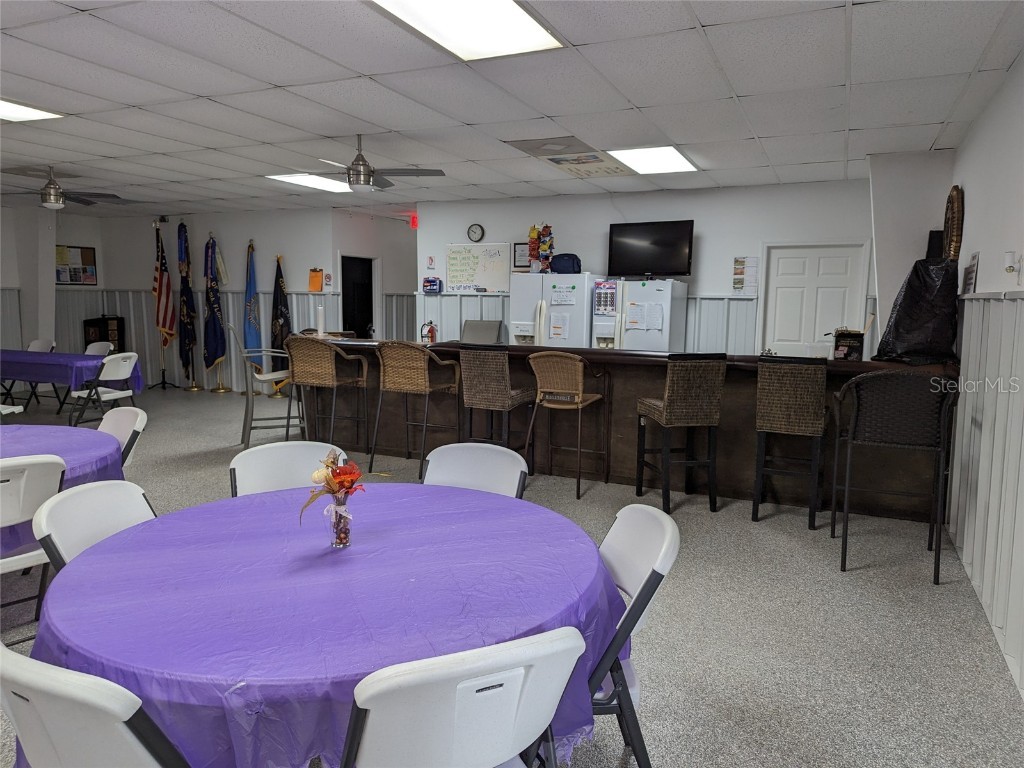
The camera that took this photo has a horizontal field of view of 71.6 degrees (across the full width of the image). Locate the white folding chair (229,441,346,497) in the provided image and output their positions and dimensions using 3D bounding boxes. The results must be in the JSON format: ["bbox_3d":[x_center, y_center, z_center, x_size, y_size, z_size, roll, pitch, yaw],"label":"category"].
[{"bbox_3d":[-0.850,0.680,2.816,0.470,0.850,0.530,-2,7,-23],"label":"white folding chair"}]

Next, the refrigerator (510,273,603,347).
[{"bbox_3d":[0.505,-0.371,8.061,0.880,1.720,0.810,4,8,24],"label":"refrigerator"}]

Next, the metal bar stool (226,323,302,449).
[{"bbox_3d":[-2.326,0.016,6.765,0.680,1.180,0.570,-3,8,-26],"label":"metal bar stool"}]

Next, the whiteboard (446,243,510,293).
[{"bbox_3d":[-0.443,-1.456,8.917,0.905,0.605,0.030,4,8,24],"label":"whiteboard"}]

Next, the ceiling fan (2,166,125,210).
[{"bbox_3d":[-4.515,-1.921,6.978,1.300,0.420,1.300,4,8,24],"label":"ceiling fan"}]

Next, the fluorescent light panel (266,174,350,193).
[{"bbox_3d":[-2.053,-2.212,7.795,0.580,0.070,1.200,4,8,24],"label":"fluorescent light panel"}]

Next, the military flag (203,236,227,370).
[{"bbox_3d":[-4.403,-1.178,10.509,0.300,2.002,0.210,4,8,24],"label":"military flag"}]

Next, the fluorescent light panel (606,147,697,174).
[{"bbox_3d":[1.264,-1.985,6.290,0.580,0.070,1.200,4,8,24],"label":"fluorescent light panel"}]

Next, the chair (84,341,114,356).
[{"bbox_3d":[-5.058,-0.051,8.371,0.470,0.850,0.530,4,8,24],"label":"chair"}]

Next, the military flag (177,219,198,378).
[{"bbox_3d":[-4.872,-1.239,10.661,0.240,2.330,0.200,4,8,24],"label":"military flag"}]

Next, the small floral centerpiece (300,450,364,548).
[{"bbox_3d":[-0.523,0.331,2.069,0.170,0.280,0.130,1,7,0],"label":"small floral centerpiece"}]

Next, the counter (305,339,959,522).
[{"bbox_3d":[0.450,0.233,5.817,5.400,1.067,0.720,4,8,24],"label":"counter"}]

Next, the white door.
[{"bbox_3d":[3.116,-0.436,7.481,0.980,2.057,0.100,4,8,24],"label":"white door"}]

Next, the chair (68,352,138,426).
[{"bbox_3d":[-4.188,0.105,7.308,0.520,0.840,0.470,3,7,16],"label":"chair"}]

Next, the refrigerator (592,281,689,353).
[{"bbox_3d":[1.361,-0.271,7.622,0.820,1.650,0.840,4,8,24],"label":"refrigerator"}]

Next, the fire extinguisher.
[{"bbox_3d":[-1.088,-0.575,9.259,0.200,0.510,0.170,4,8,24],"label":"fire extinguisher"}]

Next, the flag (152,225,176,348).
[{"bbox_3d":[-5.337,-1.485,10.905,0.300,1.918,0.210,4,8,24],"label":"flag"}]

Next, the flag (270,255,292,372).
[{"bbox_3d":[-3.257,-0.900,10.035,0.270,1.832,0.190,4,8,24],"label":"flag"}]

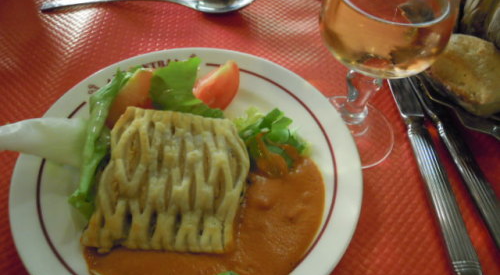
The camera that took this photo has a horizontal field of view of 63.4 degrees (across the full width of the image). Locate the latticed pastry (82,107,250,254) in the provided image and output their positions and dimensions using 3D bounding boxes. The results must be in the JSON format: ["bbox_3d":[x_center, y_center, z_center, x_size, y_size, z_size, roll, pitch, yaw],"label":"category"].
[{"bbox_3d":[-0.052,0.025,0.278,0.093,0.030,0.097,5,52,0],"label":"latticed pastry"}]

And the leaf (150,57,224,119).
[{"bbox_3d":[-0.049,-0.039,0.328,0.062,0.034,0.038,5,52,0],"label":"leaf"}]

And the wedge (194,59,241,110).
[{"bbox_3d":[-0.026,-0.046,0.331,0.032,0.032,0.045,38,59,24],"label":"wedge"}]

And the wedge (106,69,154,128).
[{"bbox_3d":[-0.093,-0.033,0.320,0.033,0.032,0.052,26,55,16],"label":"wedge"}]

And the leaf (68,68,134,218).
[{"bbox_3d":[-0.104,0.000,0.295,0.031,0.030,0.116,6,52,1],"label":"leaf"}]

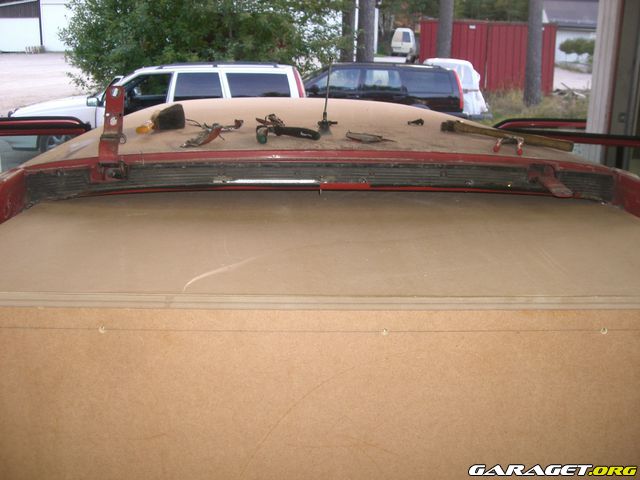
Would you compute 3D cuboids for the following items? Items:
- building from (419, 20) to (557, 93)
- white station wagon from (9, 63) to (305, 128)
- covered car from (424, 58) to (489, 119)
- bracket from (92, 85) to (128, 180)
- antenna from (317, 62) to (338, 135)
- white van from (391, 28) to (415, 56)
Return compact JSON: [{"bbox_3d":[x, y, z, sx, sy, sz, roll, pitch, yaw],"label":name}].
[{"bbox_3d":[6.747,-7.454,28.648,4.900,2.600,4.900,4,16,12],"label":"building"},{"bbox_3d":[-2.610,-2.247,11.928,4.700,1.450,1.780,1,15,0],"label":"white station wagon"},{"bbox_3d":[3.169,-3.722,17.331,1.700,1.410,4.200,3,16,8],"label":"covered car"},{"bbox_3d":[-0.417,-0.209,1.394,0.052,0.175,0.050,11,15,-3],"label":"bracket"},{"bbox_3d":[0.017,-0.315,1.531,0.042,0.152,0.075,2,15,-1],"label":"antenna"},{"bbox_3d":[6.505,-15.258,54.403,1.680,1.930,4.200,3,15,10],"label":"white van"}]

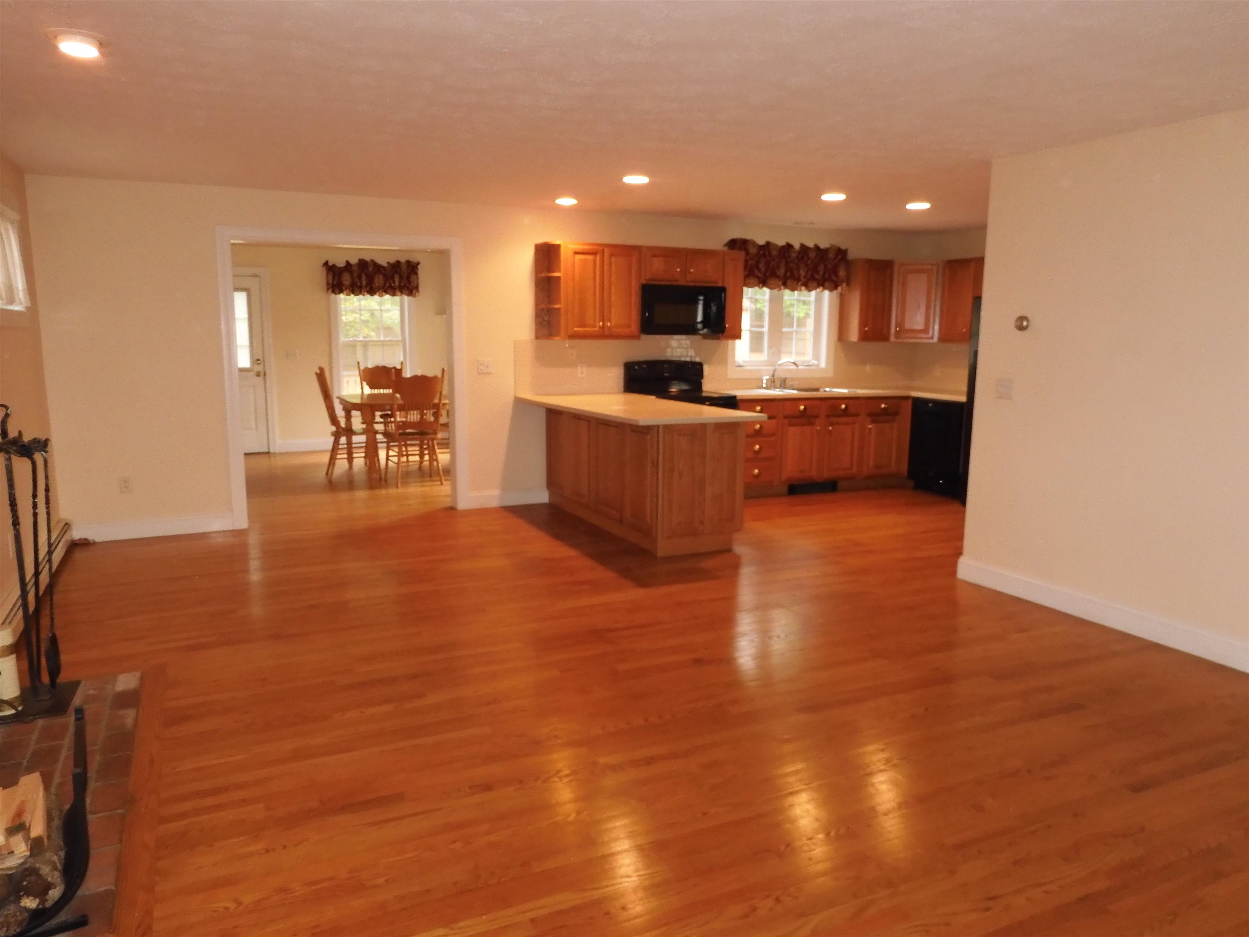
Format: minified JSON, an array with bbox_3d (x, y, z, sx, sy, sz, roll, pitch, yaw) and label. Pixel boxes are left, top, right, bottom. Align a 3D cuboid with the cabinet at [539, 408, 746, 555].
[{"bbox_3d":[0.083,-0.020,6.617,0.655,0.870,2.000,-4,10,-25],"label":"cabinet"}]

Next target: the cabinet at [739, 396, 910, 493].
[{"bbox_3d":[1.681,-0.245,8.025,1.910,0.876,0.610,-4,10,-26],"label":"cabinet"}]

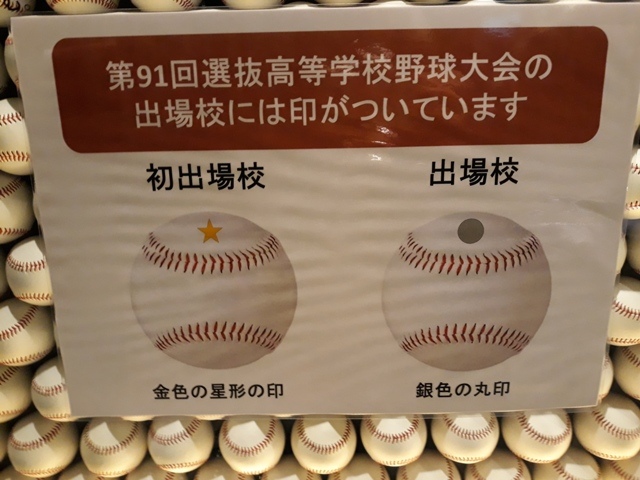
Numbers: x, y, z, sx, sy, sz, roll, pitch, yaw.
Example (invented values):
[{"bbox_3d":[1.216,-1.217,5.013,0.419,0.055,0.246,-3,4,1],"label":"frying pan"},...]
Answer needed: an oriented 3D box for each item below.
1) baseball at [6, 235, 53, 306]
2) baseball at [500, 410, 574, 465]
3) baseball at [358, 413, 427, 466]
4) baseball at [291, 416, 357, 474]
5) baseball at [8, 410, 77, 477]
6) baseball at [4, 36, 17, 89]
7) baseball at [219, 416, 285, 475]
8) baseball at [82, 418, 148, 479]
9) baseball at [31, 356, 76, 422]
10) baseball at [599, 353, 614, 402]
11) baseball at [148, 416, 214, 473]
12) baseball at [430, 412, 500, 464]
[{"bbox_3d":[-0.282,0.031,0.515,0.073,0.073,0.073,-2,16,1],"label":"baseball"},{"bbox_3d":[0.242,0.210,0.557,0.073,0.073,0.073,-2,14,1],"label":"baseball"},{"bbox_3d":[0.083,0.215,0.560,0.073,0.073,0.073,-2,14,1],"label":"baseball"},{"bbox_3d":[0.004,0.224,0.563,0.073,0.073,0.073,-2,16,1],"label":"baseball"},{"bbox_3d":[-0.312,0.230,0.567,0.073,0.073,0.073,-2,14,1],"label":"baseball"},{"bbox_3d":[-0.252,-0.164,0.467,0.073,0.073,0.073,-2,14,1],"label":"baseball"},{"bbox_3d":[-0.075,0.224,0.559,0.073,0.073,0.073,-2,14,1],"label":"baseball"},{"bbox_3d":[-0.235,0.232,0.573,0.073,0.073,0.073,-2,16,1],"label":"baseball"},{"bbox_3d":[-0.278,0.163,0.554,0.073,0.073,0.073,-2,16,1],"label":"baseball"},{"bbox_3d":[0.277,0.142,0.542,0.073,0.073,0.073,-2,16,1],"label":"baseball"},{"bbox_3d":[-0.158,0.227,0.571,0.073,0.073,0.073,-2,16,1],"label":"baseball"},{"bbox_3d":[0.163,0.212,0.559,0.073,0.073,0.073,-2,14,1],"label":"baseball"}]

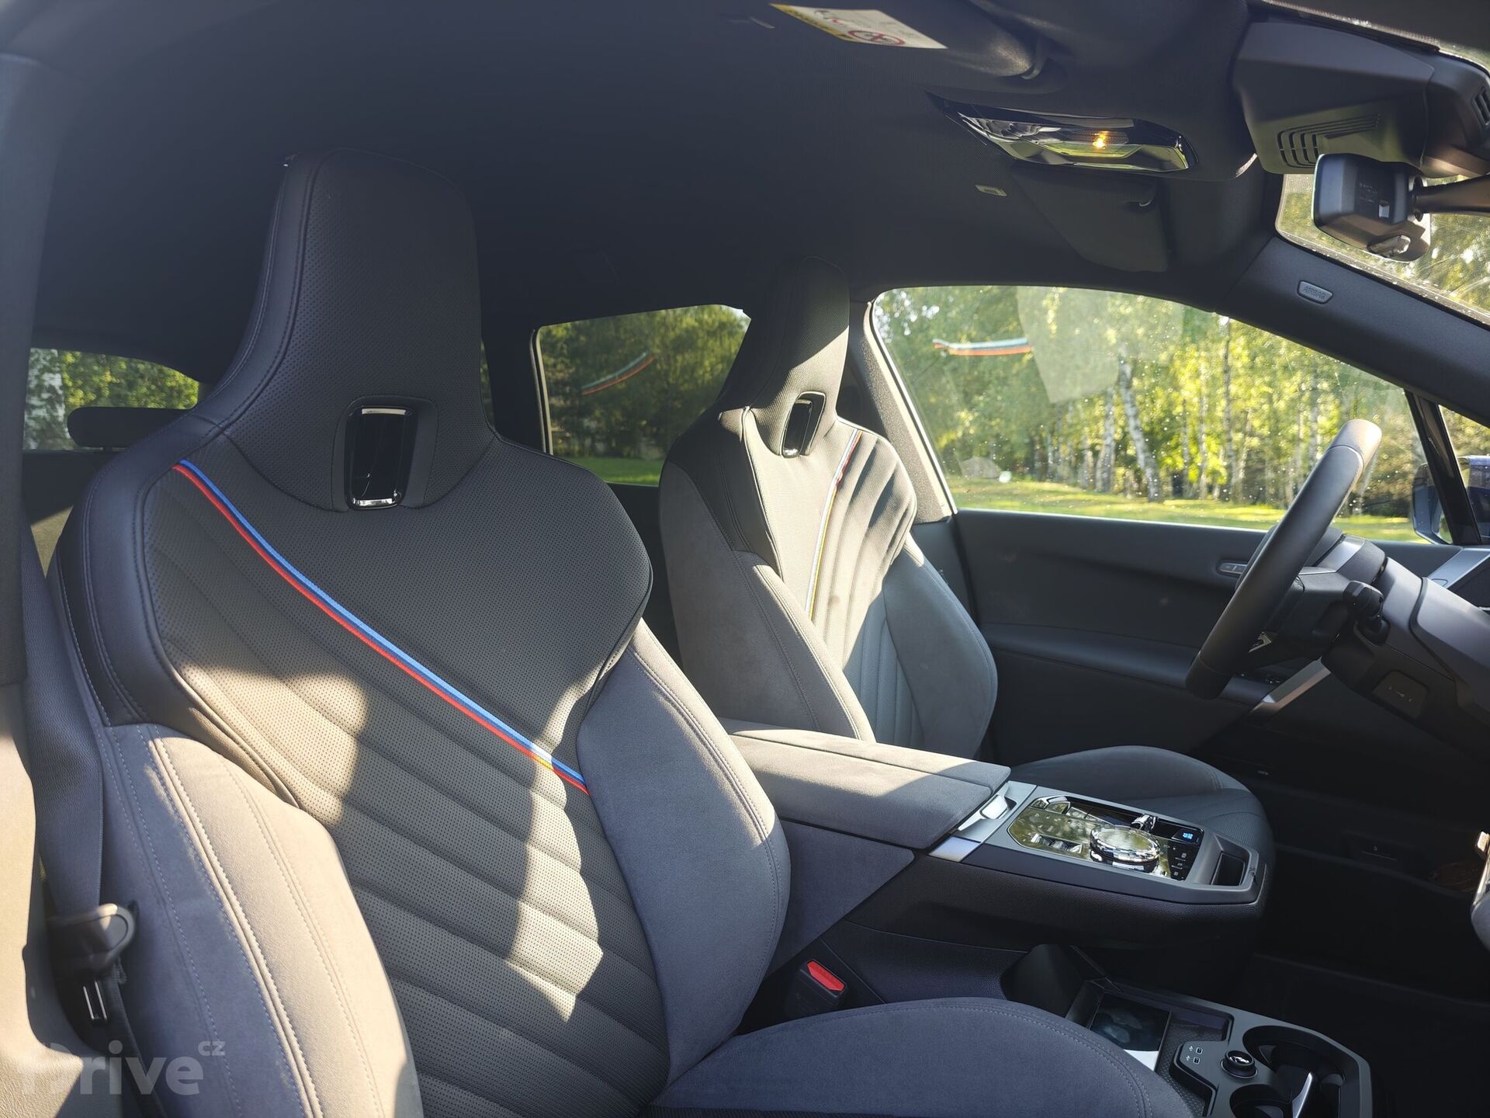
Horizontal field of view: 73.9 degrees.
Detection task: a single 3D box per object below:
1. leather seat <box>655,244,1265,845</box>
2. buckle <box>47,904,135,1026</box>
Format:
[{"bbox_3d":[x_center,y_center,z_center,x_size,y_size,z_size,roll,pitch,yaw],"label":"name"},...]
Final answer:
[{"bbox_3d":[0.306,0.059,1.392,0.820,0.985,0.560,5,8,33],"label":"leather seat"},{"bbox_3d":[-0.416,0.257,0.630,0.057,0.076,0.023,-7,6,10],"label":"buckle"}]

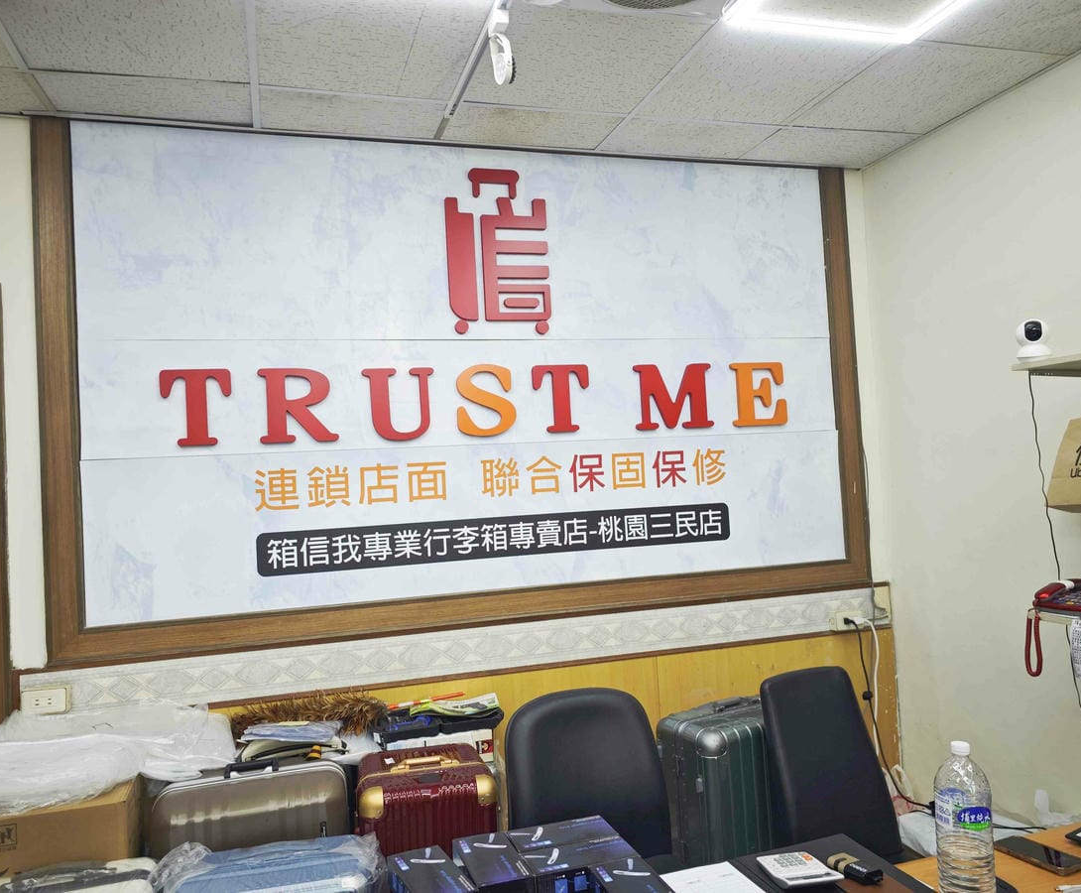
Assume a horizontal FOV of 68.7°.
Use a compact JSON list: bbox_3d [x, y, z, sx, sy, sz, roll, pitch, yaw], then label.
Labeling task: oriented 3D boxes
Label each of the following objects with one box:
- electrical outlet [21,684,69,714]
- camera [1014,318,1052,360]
[{"bbox_3d":[-1.488,0.765,2.379,0.119,0.071,0.045,-2,-2,-16],"label":"electrical outlet"},{"bbox_3d":[1.355,-0.288,2.170,0.086,0.117,0.087,-4,-2,32],"label":"camera"}]

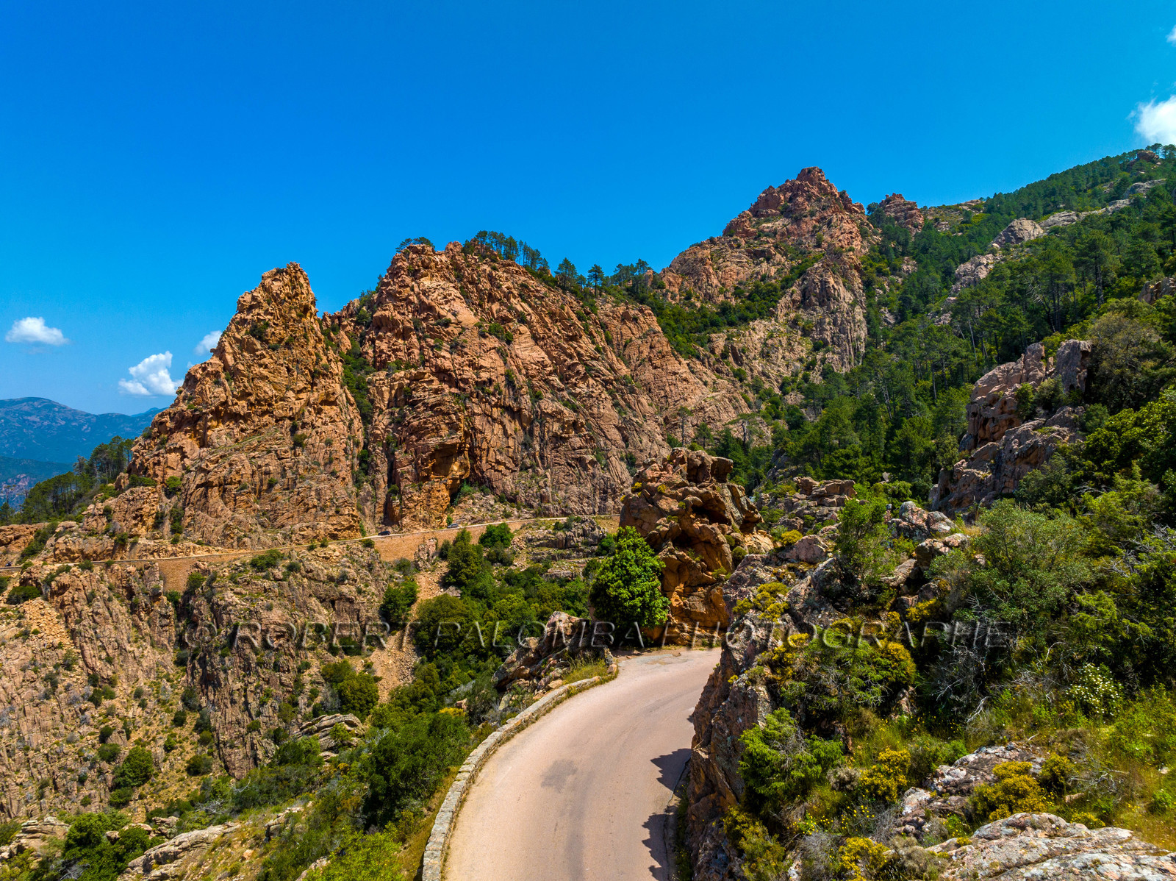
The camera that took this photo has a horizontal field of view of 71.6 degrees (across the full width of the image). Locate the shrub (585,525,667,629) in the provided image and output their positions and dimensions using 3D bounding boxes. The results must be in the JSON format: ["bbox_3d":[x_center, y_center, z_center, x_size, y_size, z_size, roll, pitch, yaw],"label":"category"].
[{"bbox_3d":[2.007,6.745,40.000,3.900,5.100,3.800,0,1,0],"label":"shrub"}]

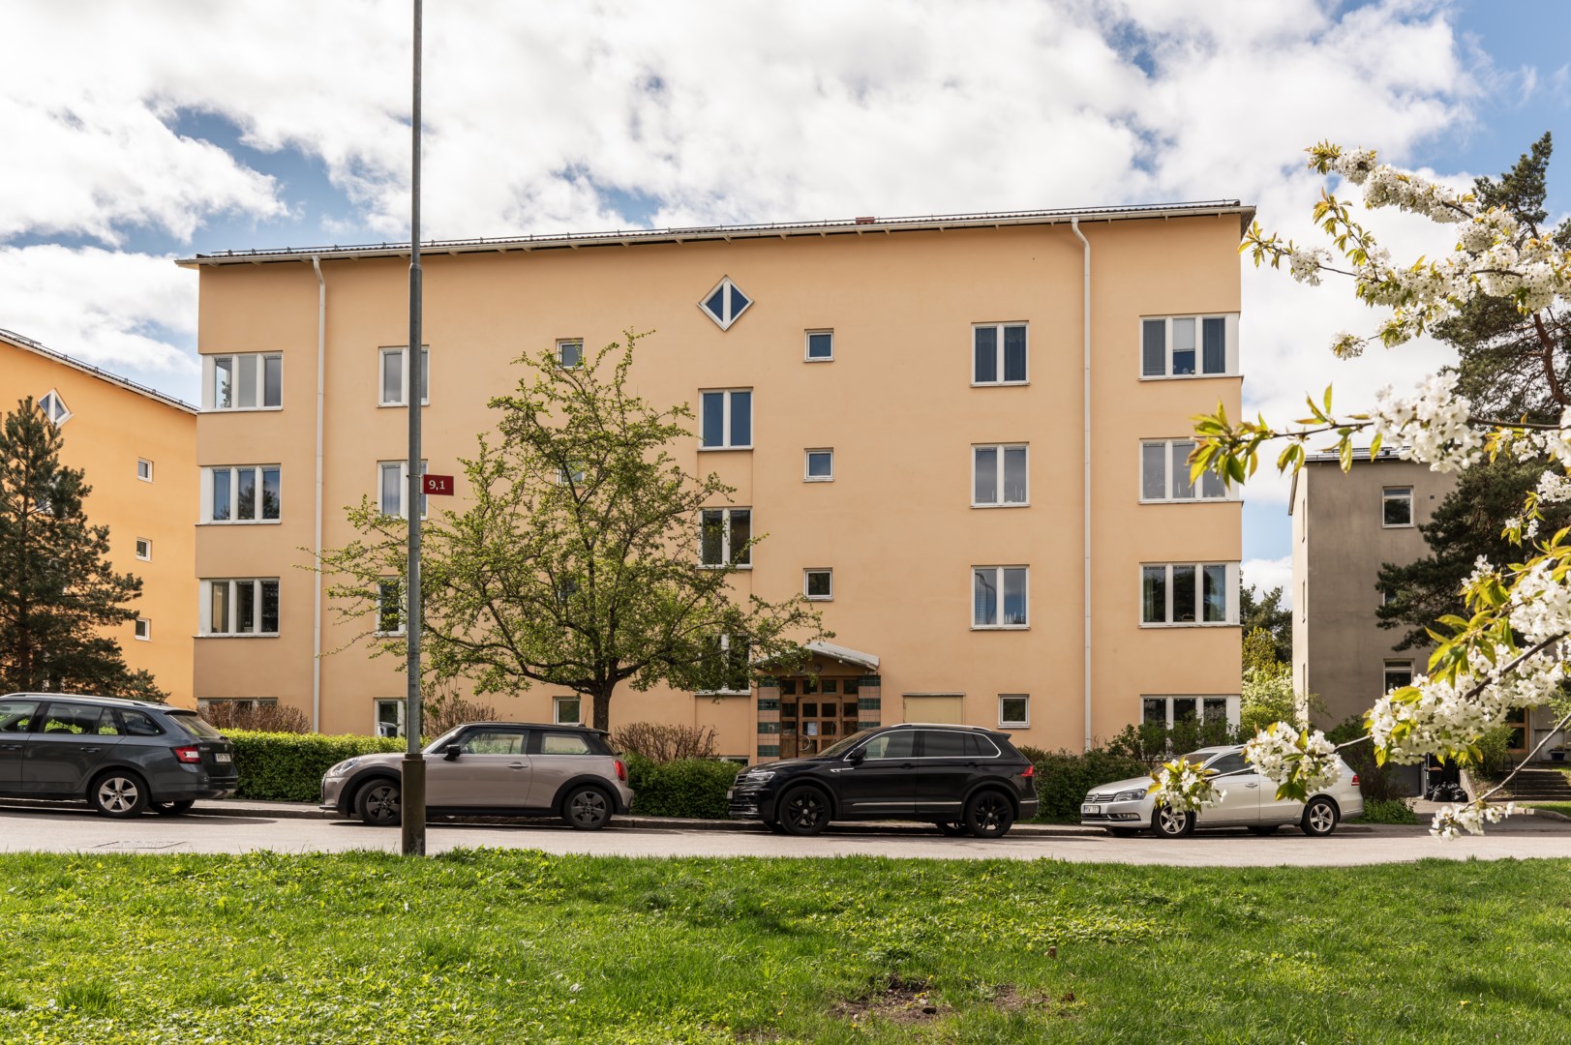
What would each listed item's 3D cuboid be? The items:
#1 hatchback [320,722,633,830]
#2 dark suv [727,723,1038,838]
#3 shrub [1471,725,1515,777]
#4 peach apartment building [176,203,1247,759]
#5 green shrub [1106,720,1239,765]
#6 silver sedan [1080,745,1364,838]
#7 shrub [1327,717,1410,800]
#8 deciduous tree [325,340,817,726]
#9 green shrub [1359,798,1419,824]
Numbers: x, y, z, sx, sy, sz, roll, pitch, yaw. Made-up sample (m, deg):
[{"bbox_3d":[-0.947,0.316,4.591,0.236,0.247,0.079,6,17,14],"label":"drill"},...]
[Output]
[{"bbox_3d":[-4.170,3.350,16.700,3.850,1.420,1.730,1,-5,-12],"label":"hatchback"},{"bbox_3d":[1.450,3.810,18.550,4.490,1.650,1.860,1,-5,-13],"label":"dark suv"},{"bbox_3d":[19.719,6.371,34.000,1.300,1.500,1.300,-1,-5,7],"label":"shrub"},{"bbox_3d":[-1.457,-0.384,34.214,25.300,12.800,11.200,-1,-5,7],"label":"peach apartment building"},{"bbox_3d":[7.769,4.615,24.500,2.800,1.400,1.500,-1,-5,7],"label":"green shrub"},{"bbox_3d":[7.630,4.580,21.300,4.770,1.510,1.830,1,-5,-15],"label":"silver sedan"},{"bbox_3d":[13.060,5.346,27.500,1.900,2.000,1.700,-1,-5,7],"label":"shrub"},{"bbox_3d":[-3.849,0.682,23.000,9.300,8.200,8.200,-1,-5,7],"label":"deciduous tree"},{"bbox_3d":[11.218,5.383,22.800,1.200,0.520,0.800,-1,-5,7],"label":"green shrub"}]

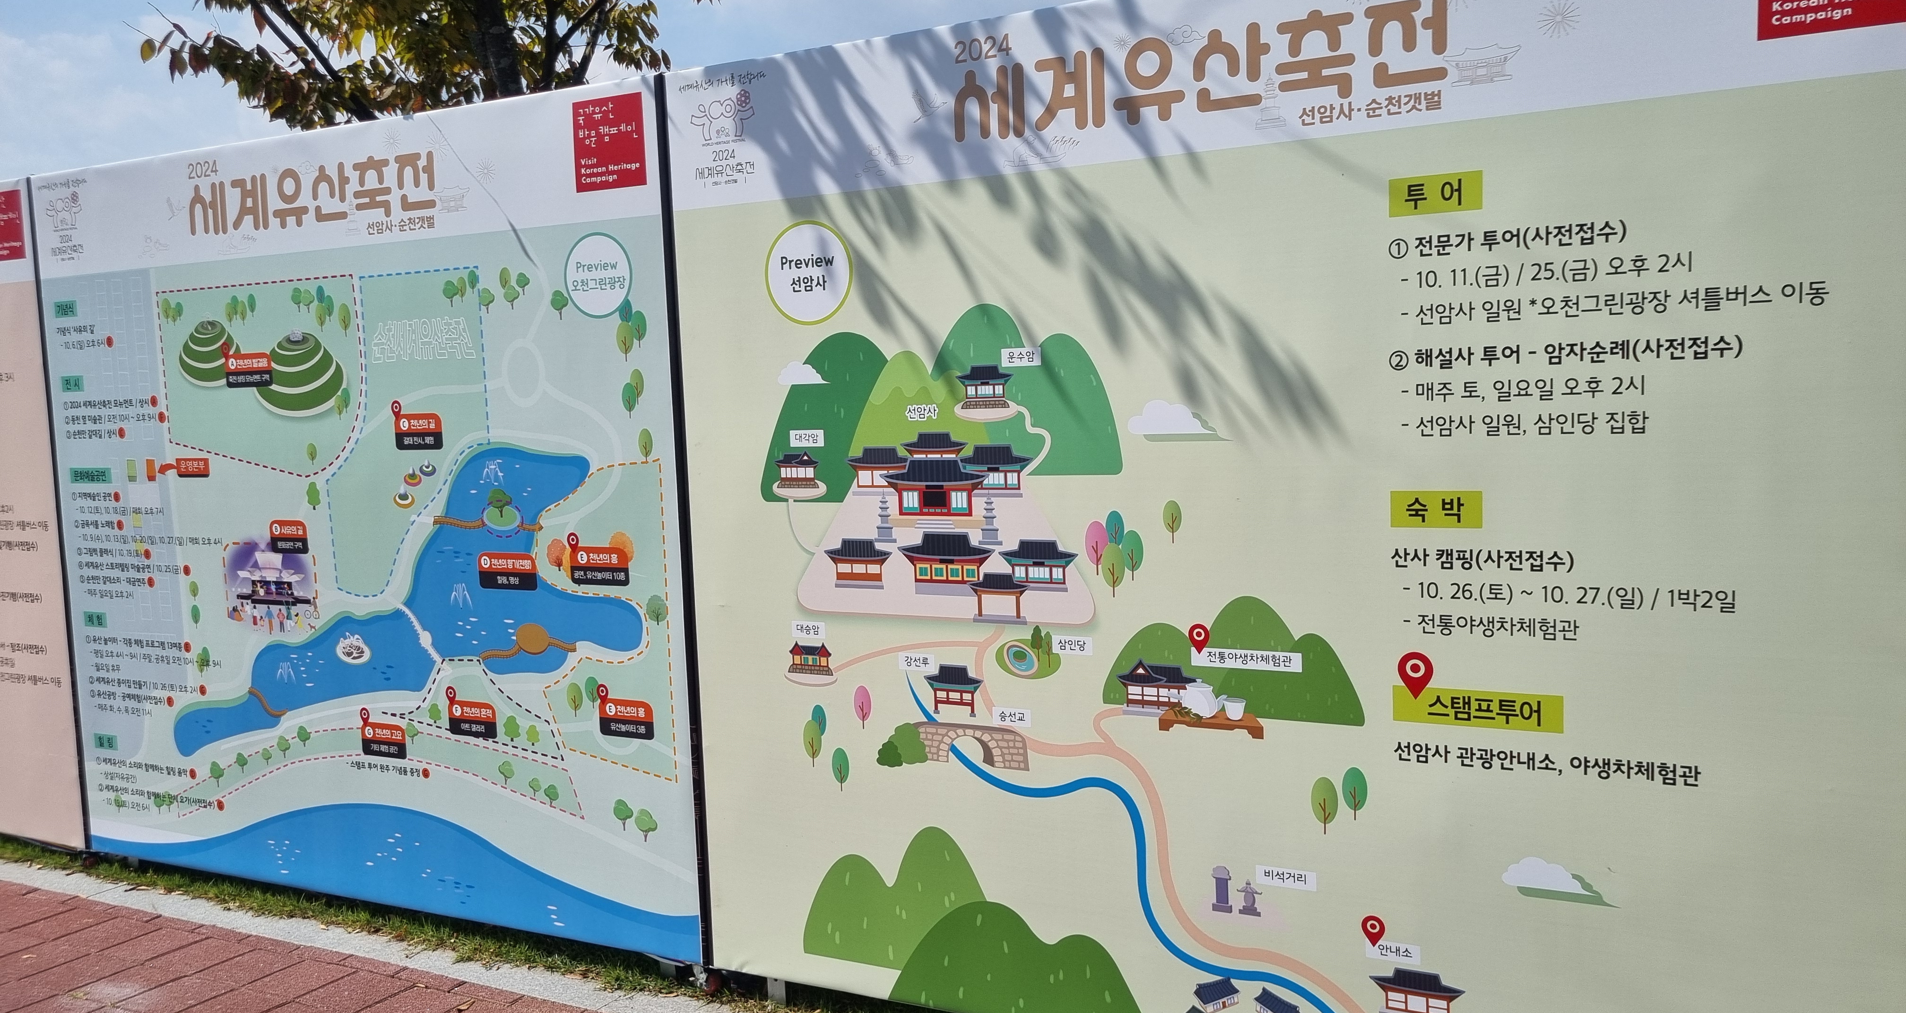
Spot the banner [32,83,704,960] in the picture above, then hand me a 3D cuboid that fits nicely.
[{"bbox_3d":[-1.720,0.047,4.003,2.453,2.133,0.070,0,5,28],"label":"banner"}]

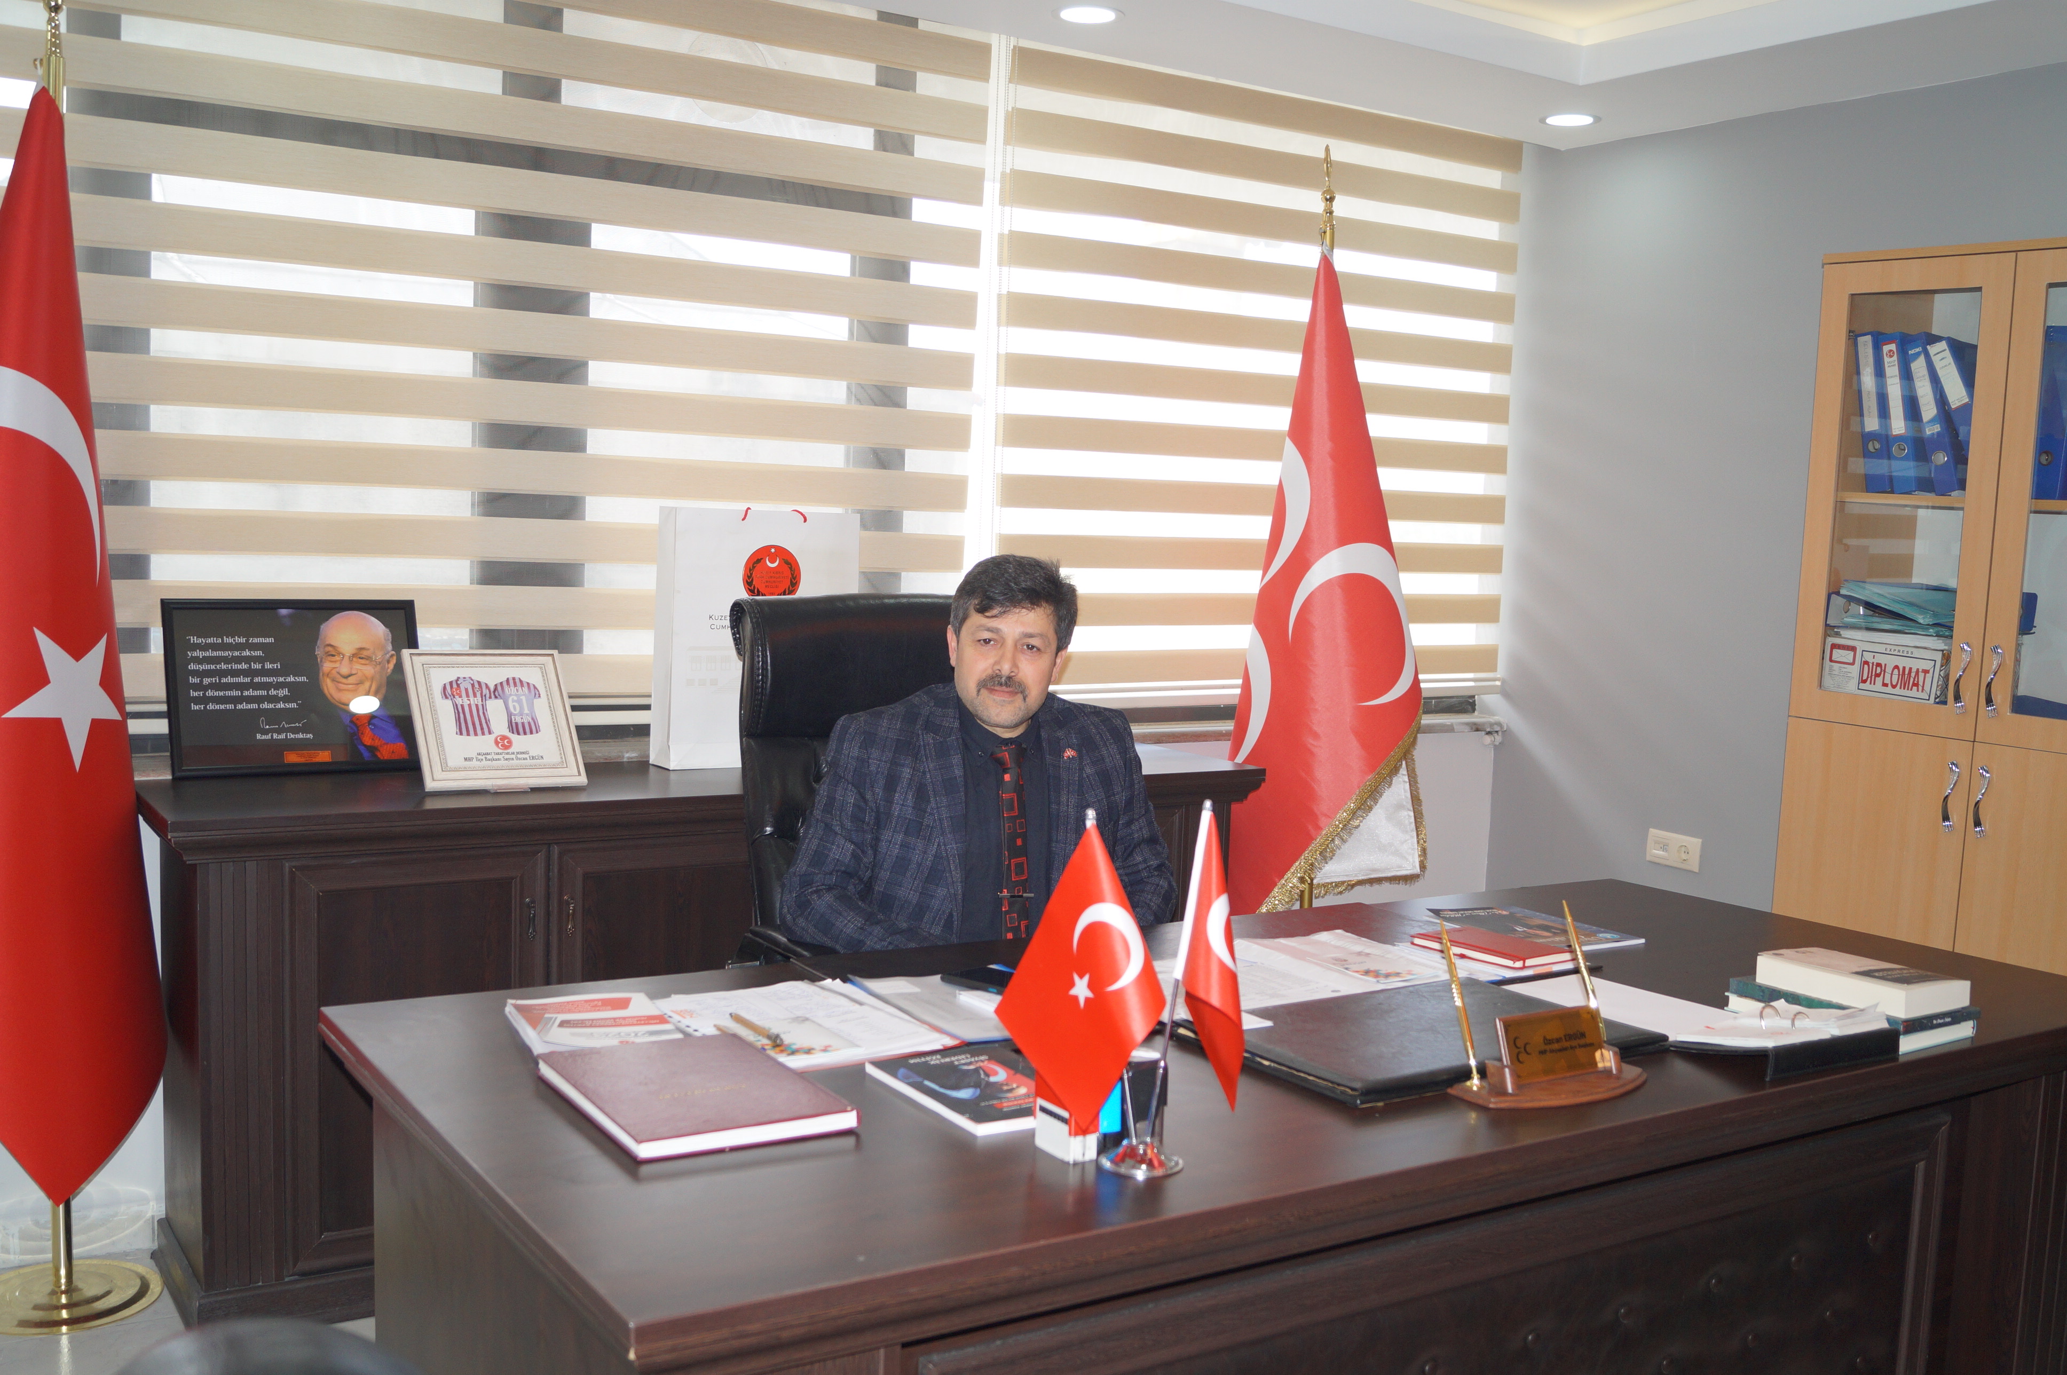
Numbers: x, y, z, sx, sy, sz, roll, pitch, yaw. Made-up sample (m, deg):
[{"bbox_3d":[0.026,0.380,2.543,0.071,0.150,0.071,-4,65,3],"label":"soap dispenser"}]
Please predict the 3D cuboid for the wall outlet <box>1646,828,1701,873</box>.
[{"bbox_3d":[1.512,0.385,4.465,0.013,0.080,0.152,-1,7,-32],"label":"wall outlet"}]

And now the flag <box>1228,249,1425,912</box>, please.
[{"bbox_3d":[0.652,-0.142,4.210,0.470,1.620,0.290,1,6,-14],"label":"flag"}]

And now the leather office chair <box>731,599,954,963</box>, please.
[{"bbox_3d":[-0.141,0.467,2.863,0.680,1.186,0.700,-1,6,-28],"label":"leather office chair"}]

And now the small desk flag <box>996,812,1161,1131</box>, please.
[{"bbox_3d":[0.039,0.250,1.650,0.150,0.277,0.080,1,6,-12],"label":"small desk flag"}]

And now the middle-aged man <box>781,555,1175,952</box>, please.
[{"bbox_3d":[-0.041,0.455,2.605,0.590,1.267,0.700,0,6,-19],"label":"middle-aged man"}]

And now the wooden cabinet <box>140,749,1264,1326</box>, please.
[{"bbox_3d":[-0.543,0.566,3.643,2.104,0.805,0.436,-1,7,-32],"label":"wooden cabinet"}]

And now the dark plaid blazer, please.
[{"bbox_3d":[-0.094,0.286,2.705,0.580,0.580,0.360,0,6,-19],"label":"dark plaid blazer"}]

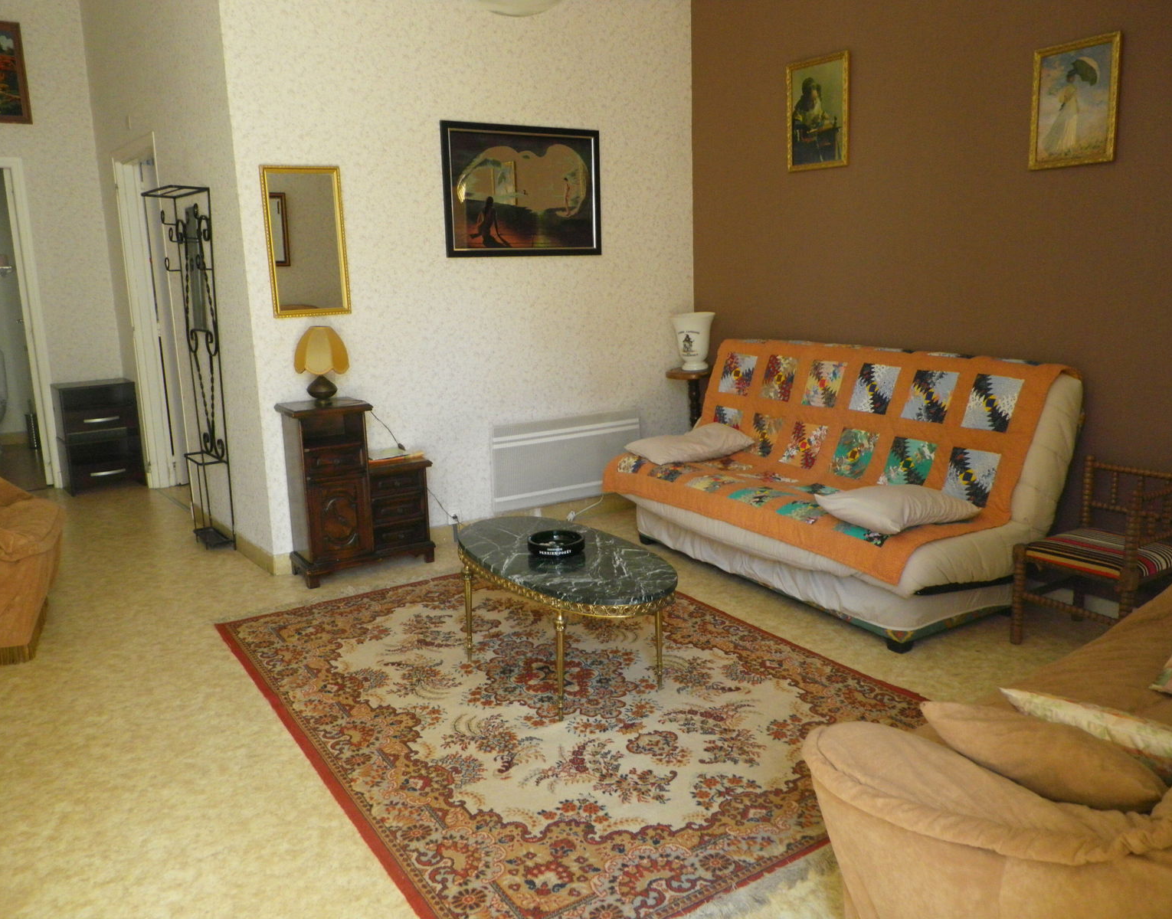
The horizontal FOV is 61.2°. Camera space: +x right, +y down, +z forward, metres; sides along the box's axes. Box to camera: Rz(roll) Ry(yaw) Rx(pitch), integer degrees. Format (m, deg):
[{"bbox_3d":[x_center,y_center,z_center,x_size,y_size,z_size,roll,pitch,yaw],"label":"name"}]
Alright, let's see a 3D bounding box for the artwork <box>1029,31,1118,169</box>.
[{"bbox_3d":[1.724,-1.257,3.513,0.033,0.419,0.327,-8,13,-30],"label":"artwork"}]

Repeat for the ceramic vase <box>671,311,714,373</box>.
[{"bbox_3d":[0.570,-0.625,5.270,0.230,0.296,0.230,-2,11,0],"label":"ceramic vase"}]

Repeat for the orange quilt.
[{"bbox_3d":[0.893,-0.101,4.162,0.841,0.705,1.896,-8,13,-30],"label":"orange quilt"}]

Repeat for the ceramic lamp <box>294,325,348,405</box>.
[{"bbox_3d":[-1.157,-0.408,4.340,0.240,0.342,0.240,-8,13,-30],"label":"ceramic lamp"}]

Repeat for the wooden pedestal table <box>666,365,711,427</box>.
[{"bbox_3d":[0.594,-0.091,5.372,0.304,0.778,0.304,-8,13,-30],"label":"wooden pedestal table"}]

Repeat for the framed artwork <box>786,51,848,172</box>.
[{"bbox_3d":[1.062,-1.584,4.556,0.033,0.487,0.395,-8,13,-30],"label":"framed artwork"}]

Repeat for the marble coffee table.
[{"bbox_3d":[-0.084,0.507,3.311,0.507,0.407,1.135,-8,13,-30],"label":"marble coffee table"}]

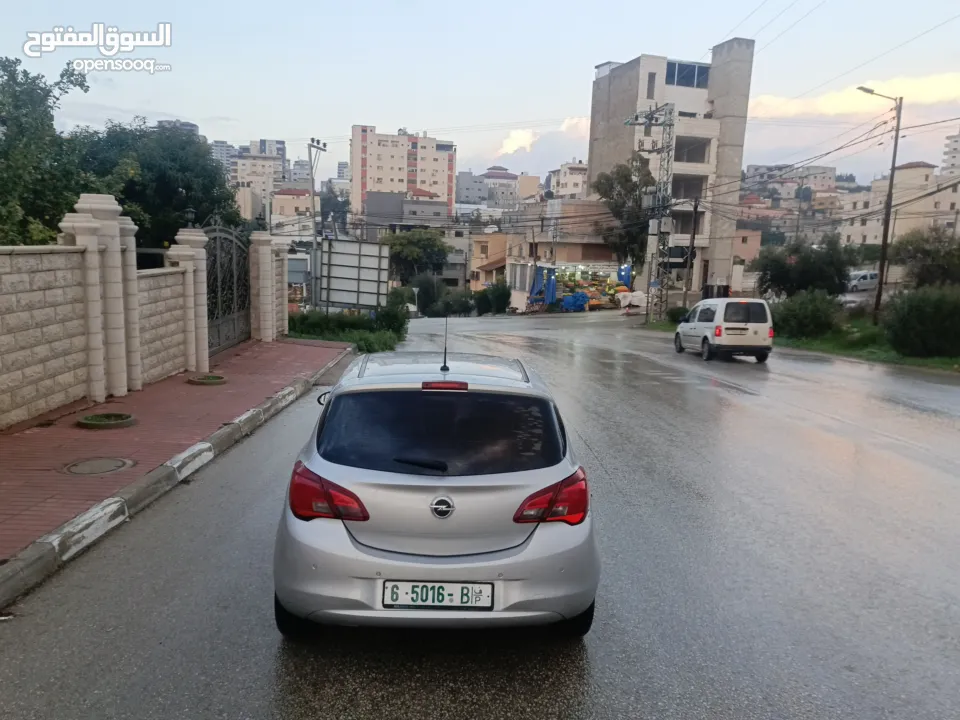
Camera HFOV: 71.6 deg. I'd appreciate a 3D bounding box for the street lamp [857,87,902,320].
[{"bbox_3d":[17.433,-6.757,29.460,2.000,10.294,0.350,0,9,-14],"label":"street lamp"}]

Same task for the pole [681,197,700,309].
[{"bbox_3d":[15.281,-7.535,48.281,0.320,8.360,0.320,3,10,0],"label":"pole"}]

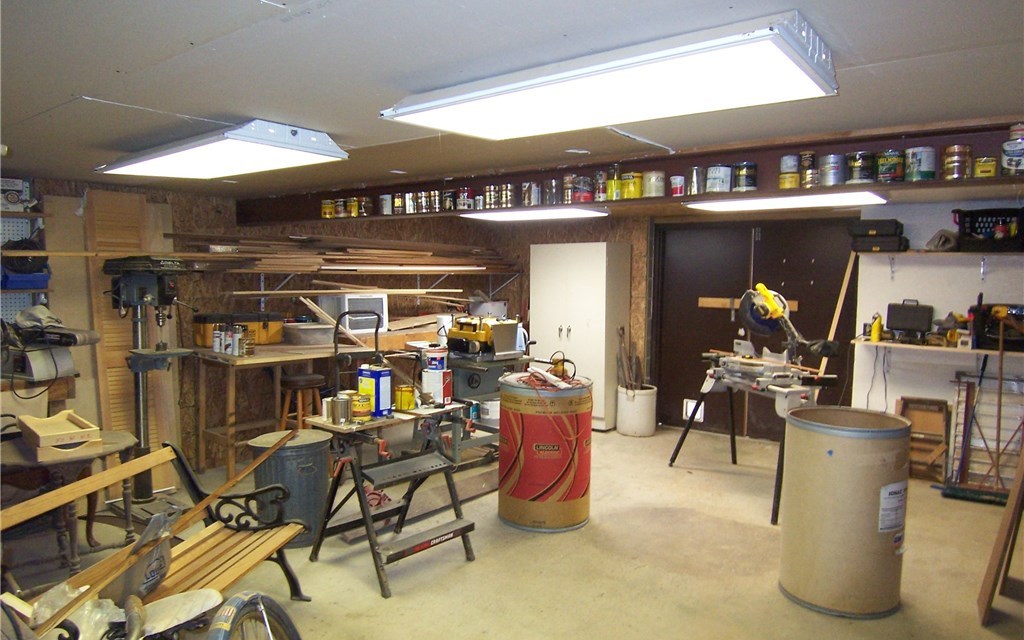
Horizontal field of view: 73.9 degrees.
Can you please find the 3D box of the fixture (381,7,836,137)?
[{"bbox_3d":[0.248,-0.701,2.028,1.215,0.105,0.605,3,5,37],"label":"fixture"}]

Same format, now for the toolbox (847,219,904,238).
[{"bbox_3d":[2.793,-0.696,5.221,0.333,0.127,0.290,3,5,37],"label":"toolbox"}]

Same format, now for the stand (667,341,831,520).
[{"bbox_3d":[1.726,0.758,4.843,0.560,0.930,1.330,-1,5,-18],"label":"stand"}]

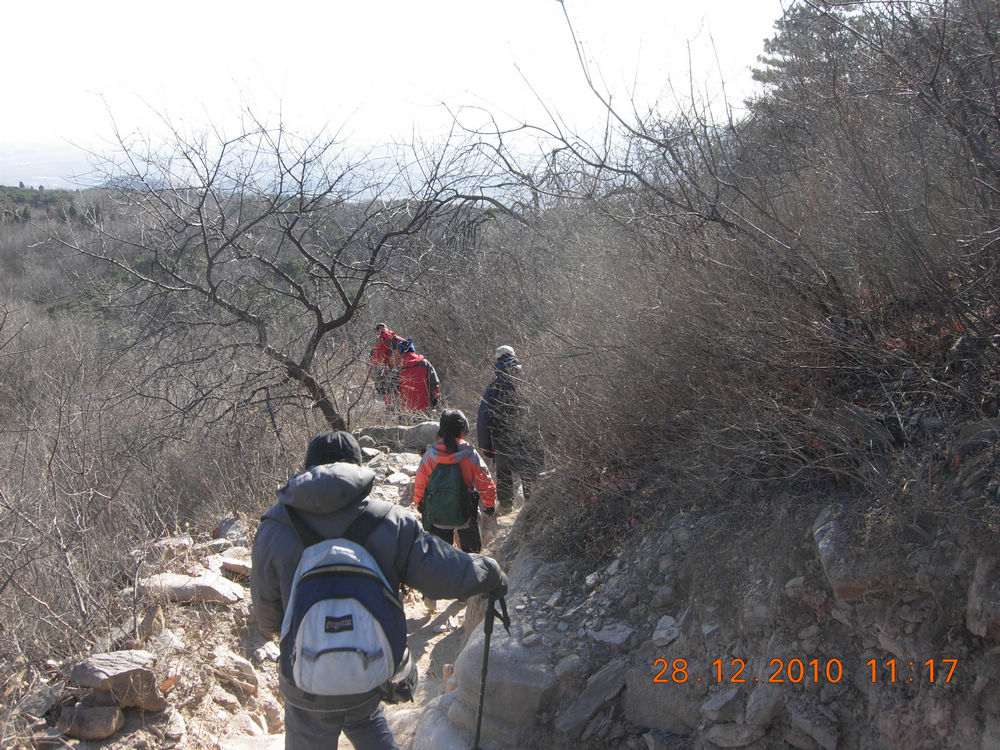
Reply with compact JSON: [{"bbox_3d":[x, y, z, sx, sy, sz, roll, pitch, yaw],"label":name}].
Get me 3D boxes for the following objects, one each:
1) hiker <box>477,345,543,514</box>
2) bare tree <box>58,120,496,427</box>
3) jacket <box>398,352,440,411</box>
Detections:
[{"bbox_3d":[0.094,0.557,10.250,0.640,1.727,0.450,1,13,3],"label":"hiker"},{"bbox_3d":[-2.290,-0.988,10.800,4.500,3.333,3.800,0,13,0],"label":"bare tree"},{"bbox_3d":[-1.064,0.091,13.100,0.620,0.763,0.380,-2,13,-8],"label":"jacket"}]

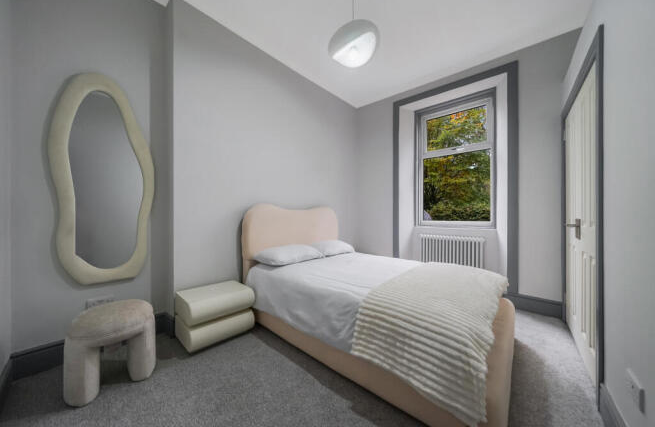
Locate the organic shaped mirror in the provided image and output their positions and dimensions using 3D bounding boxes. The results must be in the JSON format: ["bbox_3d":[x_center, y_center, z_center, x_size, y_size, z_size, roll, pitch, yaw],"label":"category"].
[{"bbox_3d":[-1.689,-0.261,1.683,0.061,1.555,0.565,0,0,41],"label":"organic shaped mirror"}]

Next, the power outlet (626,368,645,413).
[{"bbox_3d":[1.174,0.672,0.832,0.012,0.085,0.140,0,0,41],"label":"power outlet"}]

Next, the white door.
[{"bbox_3d":[2.010,0.060,1.728,0.042,2.010,1.113,0,0,41],"label":"white door"}]

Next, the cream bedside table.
[{"bbox_3d":[-0.983,0.872,1.948,0.373,0.386,0.522,0,0,41],"label":"cream bedside table"}]

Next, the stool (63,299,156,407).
[{"bbox_3d":[-1.385,0.855,1.422,0.425,0.420,0.425,0,0,41],"label":"stool"}]

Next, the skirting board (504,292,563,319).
[{"bbox_3d":[2.212,0.983,2.353,0.442,0.165,0.022,0,0,41],"label":"skirting board"}]

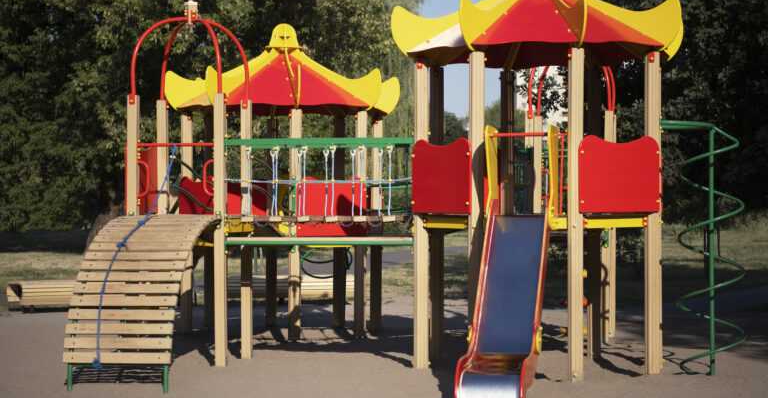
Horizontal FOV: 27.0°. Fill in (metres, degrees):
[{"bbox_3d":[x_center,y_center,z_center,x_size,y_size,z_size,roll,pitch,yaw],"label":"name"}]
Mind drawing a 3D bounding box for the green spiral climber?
[{"bbox_3d":[2.860,0.432,14.399,0.780,2.280,0.650,0,0,12],"label":"green spiral climber"}]

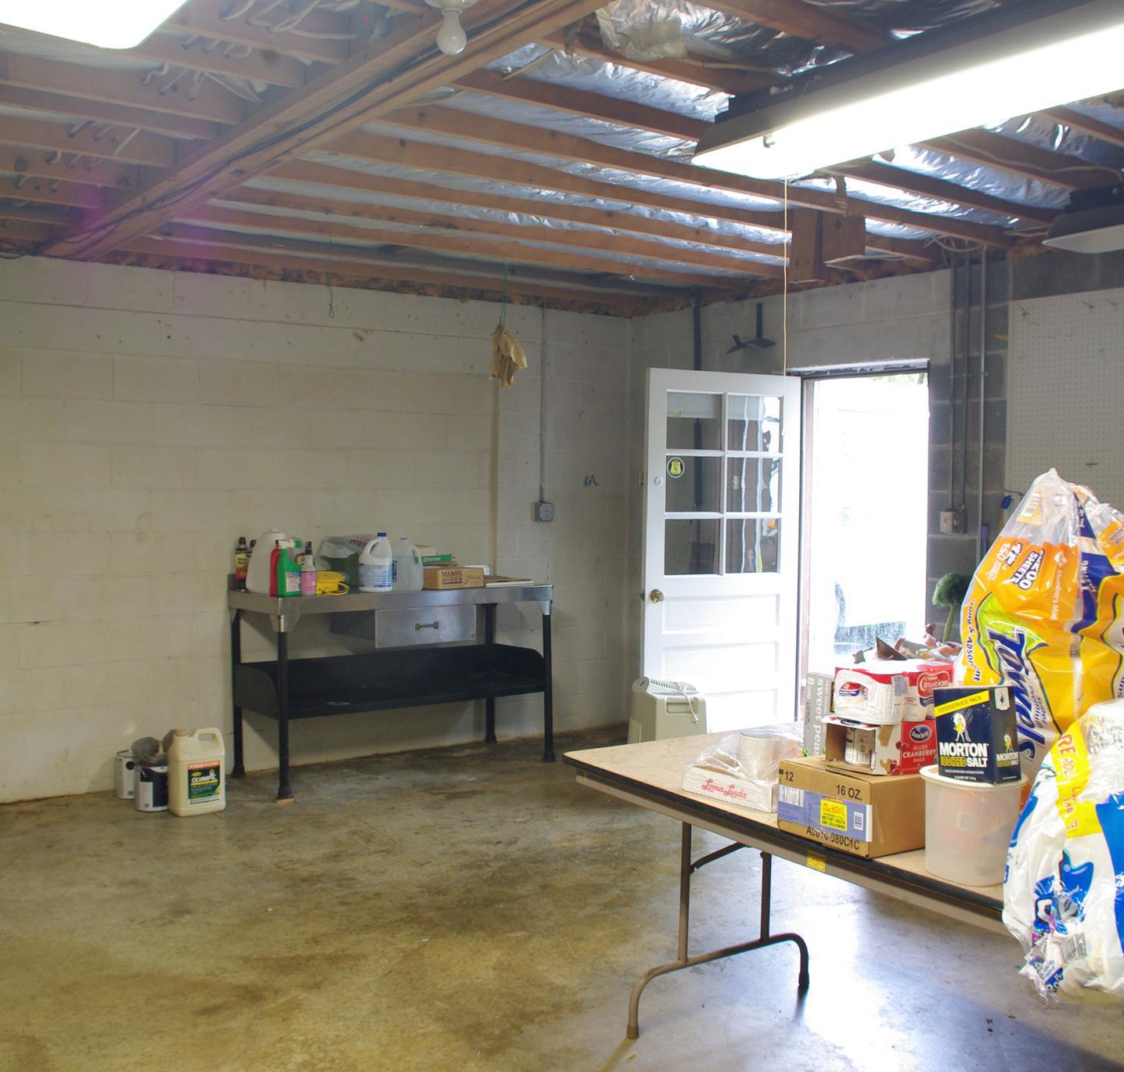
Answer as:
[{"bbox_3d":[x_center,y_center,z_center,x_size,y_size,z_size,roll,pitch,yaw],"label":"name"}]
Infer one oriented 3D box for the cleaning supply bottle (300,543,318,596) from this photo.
[{"bbox_3d":[-1.191,0.157,5.670,0.076,0.248,0.071,-1,4,-22],"label":"cleaning supply bottle"}]

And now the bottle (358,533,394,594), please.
[{"bbox_3d":[-0.920,0.124,5.934,0.164,0.290,0.147,0,4,-19],"label":"bottle"}]

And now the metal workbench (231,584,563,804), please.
[{"bbox_3d":[-0.822,0.708,6.058,1.544,0.941,0.594,-1,4,-37],"label":"metal workbench"}]

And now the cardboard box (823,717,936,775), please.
[{"bbox_3d":[0.728,0.450,2.689,0.202,0.114,0.165,-2,4,-37],"label":"cardboard box"}]

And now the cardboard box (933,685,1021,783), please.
[{"bbox_3d":[0.852,0.405,2.470,0.083,0.184,0.131,1,-4,-36],"label":"cardboard box"}]

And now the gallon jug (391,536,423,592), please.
[{"bbox_3d":[-0.772,0.133,6.019,0.157,0.265,0.152,1,3,-2],"label":"gallon jug"}]

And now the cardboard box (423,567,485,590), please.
[{"bbox_3d":[-0.556,0.212,6.128,0.281,0.100,0.167,-2,4,-38],"label":"cardboard box"}]

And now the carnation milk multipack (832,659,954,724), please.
[{"bbox_3d":[0.712,0.328,2.600,0.148,0.106,0.220,3,4,41],"label":"carnation milk multipack"}]

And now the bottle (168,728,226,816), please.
[{"bbox_3d":[-1.597,1.027,5.260,0.218,0.358,0.153,-1,4,-36],"label":"bottle"}]

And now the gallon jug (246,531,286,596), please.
[{"bbox_3d":[-1.374,0.124,5.681,0.150,0.307,0.233,-1,4,-33],"label":"gallon jug"}]

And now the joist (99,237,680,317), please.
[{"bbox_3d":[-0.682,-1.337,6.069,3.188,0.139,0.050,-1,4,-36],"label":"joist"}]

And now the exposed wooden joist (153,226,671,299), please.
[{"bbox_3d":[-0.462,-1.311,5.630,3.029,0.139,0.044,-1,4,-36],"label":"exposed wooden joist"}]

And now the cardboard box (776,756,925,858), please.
[{"bbox_3d":[0.686,0.585,2.699,0.292,0.158,0.247,-2,4,-37],"label":"cardboard box"}]

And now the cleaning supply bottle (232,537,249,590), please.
[{"bbox_3d":[-1.526,0.134,5.716,0.065,0.259,0.065,-1,4,-36],"label":"cleaning supply bottle"}]

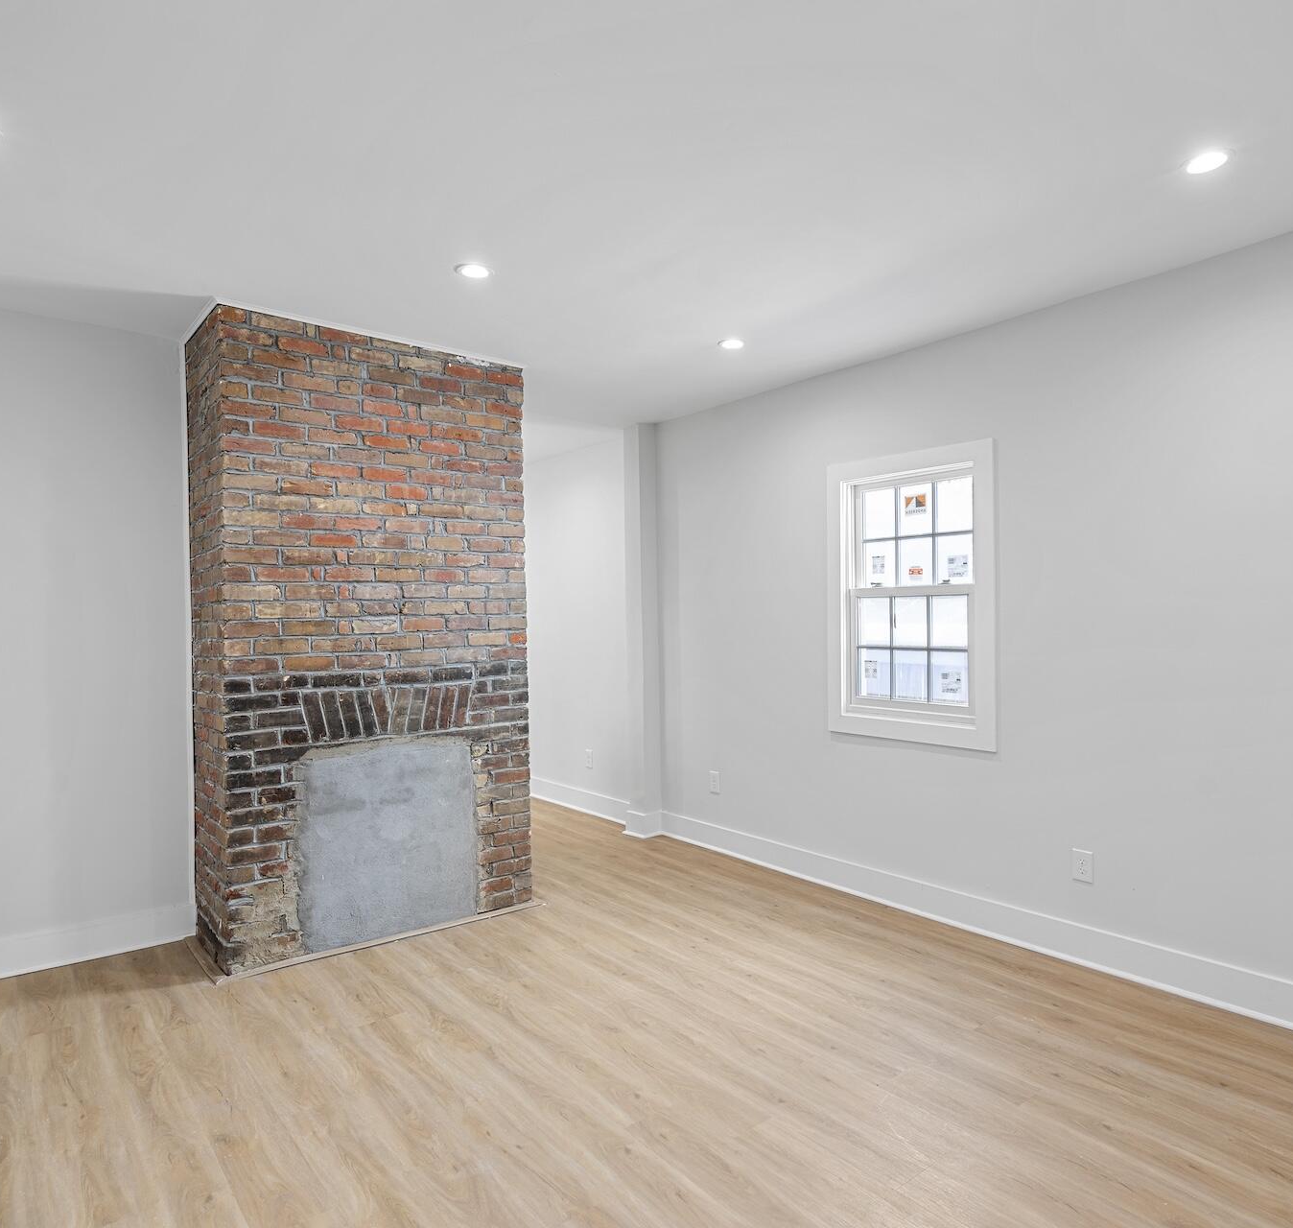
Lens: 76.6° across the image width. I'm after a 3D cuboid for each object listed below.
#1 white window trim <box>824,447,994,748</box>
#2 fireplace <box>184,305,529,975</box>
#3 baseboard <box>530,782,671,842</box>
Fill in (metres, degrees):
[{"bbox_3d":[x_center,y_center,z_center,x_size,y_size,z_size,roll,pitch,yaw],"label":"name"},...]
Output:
[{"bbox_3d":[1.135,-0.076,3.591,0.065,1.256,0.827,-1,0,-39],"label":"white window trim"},{"bbox_3d":[-1.208,0.096,3.574,1.260,2.445,0.580,-1,0,-37],"label":"fireplace"},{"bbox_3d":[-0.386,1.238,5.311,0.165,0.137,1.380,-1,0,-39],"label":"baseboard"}]

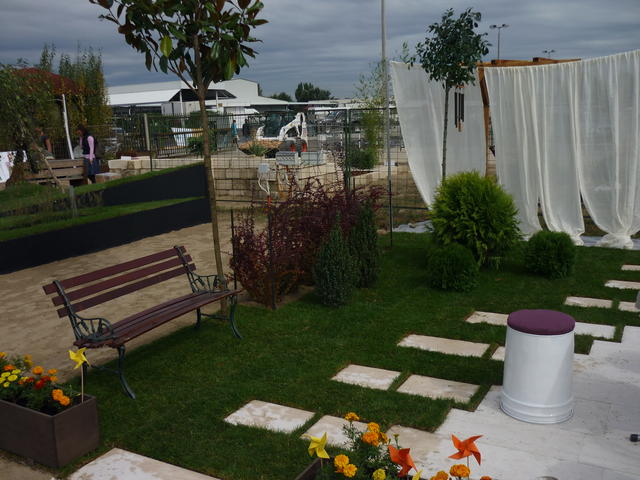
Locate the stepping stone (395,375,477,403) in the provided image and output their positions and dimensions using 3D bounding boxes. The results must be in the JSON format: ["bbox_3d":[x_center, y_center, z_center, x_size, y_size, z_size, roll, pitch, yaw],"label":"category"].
[{"bbox_3d":[0.767,0.983,3.947,0.462,0.045,0.291,3,12,29],"label":"stepping stone"}]

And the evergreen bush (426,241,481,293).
[{"bbox_3d":[1.370,0.257,6.271,0.529,0.478,0.529,-3,11,0],"label":"evergreen bush"}]

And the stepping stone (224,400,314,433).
[{"bbox_3d":[-0.300,1.087,3.688,0.455,0.045,0.296,3,12,29],"label":"stepping stone"}]

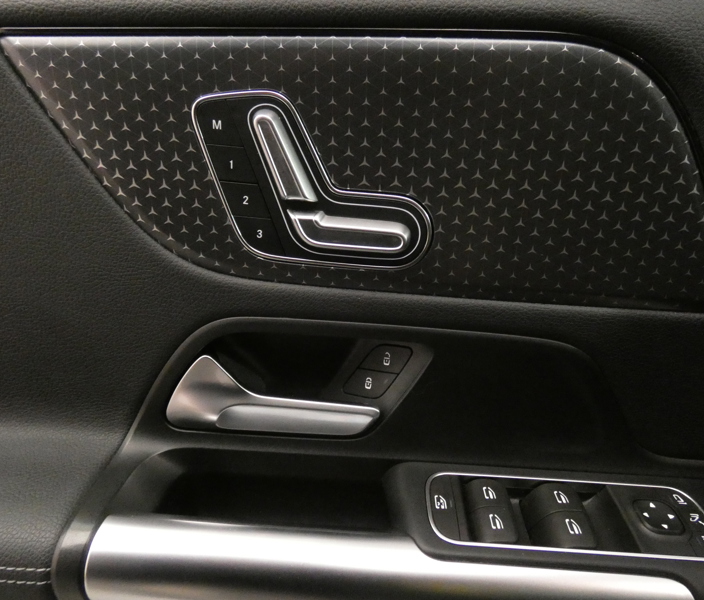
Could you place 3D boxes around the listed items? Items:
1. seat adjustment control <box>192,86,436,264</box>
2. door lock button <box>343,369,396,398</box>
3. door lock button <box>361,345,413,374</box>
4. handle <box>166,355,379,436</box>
[{"bbox_3d":[-0.019,-0.057,0.232,0.123,0.087,0.020,2,21,3],"label":"seat adjustment control"},{"bbox_3d":[0.010,0.048,0.266,0.031,0.015,0.006,6,22,13],"label":"door lock button"},{"bbox_3d":[0.019,0.033,0.260,0.031,0.015,0.006,6,22,13],"label":"door lock button"},{"bbox_3d":[-0.044,0.054,0.262,0.115,0.040,0.030,2,21,3],"label":"handle"}]

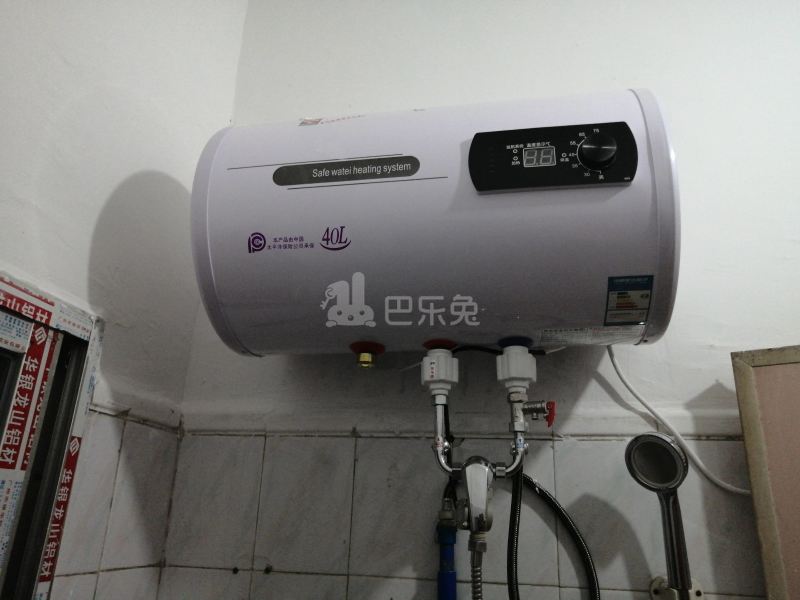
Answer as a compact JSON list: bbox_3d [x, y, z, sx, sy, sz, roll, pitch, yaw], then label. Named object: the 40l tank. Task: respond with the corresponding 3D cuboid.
[{"bbox_3d":[0.051,-0.098,0.854,0.572,0.340,0.348,-2,-20,10],"label":"40l tank"}]

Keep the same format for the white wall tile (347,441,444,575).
[{"bbox_3d":[0.003,0.310,0.908,0.150,0.200,0.009,-2,-20,11],"label":"white wall tile"}]

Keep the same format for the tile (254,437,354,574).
[{"bbox_3d":[-0.145,0.315,0.936,0.150,0.200,0.009,-2,-20,11],"label":"tile"}]

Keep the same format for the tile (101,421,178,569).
[{"bbox_3d":[-0.388,0.294,0.904,0.009,0.200,0.150,-2,-20,11],"label":"tile"}]

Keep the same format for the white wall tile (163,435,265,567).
[{"bbox_3d":[-0.294,0.319,0.964,0.150,0.200,0.009,-2,-20,11],"label":"white wall tile"}]

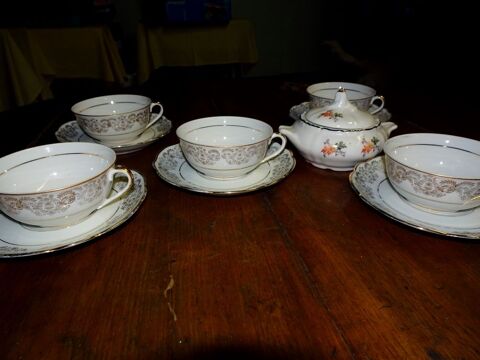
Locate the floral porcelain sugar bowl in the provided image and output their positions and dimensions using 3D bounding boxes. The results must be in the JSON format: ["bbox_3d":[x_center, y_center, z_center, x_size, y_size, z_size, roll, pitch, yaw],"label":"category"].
[{"bbox_3d":[0.113,-0.062,0.381,0.140,0.085,0.111,-1,28,0],"label":"floral porcelain sugar bowl"}]

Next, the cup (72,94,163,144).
[{"bbox_3d":[-0.158,-0.078,0.443,0.114,0.048,0.099,1,28,3],"label":"cup"}]

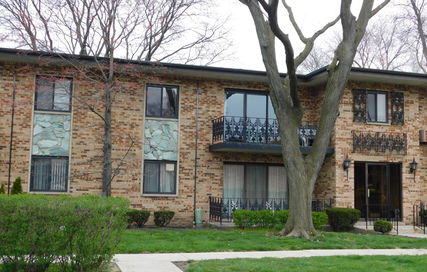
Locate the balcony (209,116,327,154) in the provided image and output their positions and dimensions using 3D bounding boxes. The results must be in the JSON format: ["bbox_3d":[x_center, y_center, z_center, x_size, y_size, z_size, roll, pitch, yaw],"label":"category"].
[{"bbox_3d":[2.097,0.017,20.273,4.220,1.129,1.589,3,-5,-16],"label":"balcony"}]

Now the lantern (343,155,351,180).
[{"bbox_3d":[4.751,1.143,19.820,0.210,0.927,0.280,3,-5,-16],"label":"lantern"}]

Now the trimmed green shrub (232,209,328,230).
[{"bbox_3d":[2.312,2.788,18.676,3.362,0.609,0.800,3,-5,-17],"label":"trimmed green shrub"}]

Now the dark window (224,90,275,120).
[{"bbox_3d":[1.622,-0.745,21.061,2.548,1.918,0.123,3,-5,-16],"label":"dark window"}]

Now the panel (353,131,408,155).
[{"bbox_3d":[6.068,0.247,20.357,2.243,0.790,0.096,3,-5,-16],"label":"panel"}]

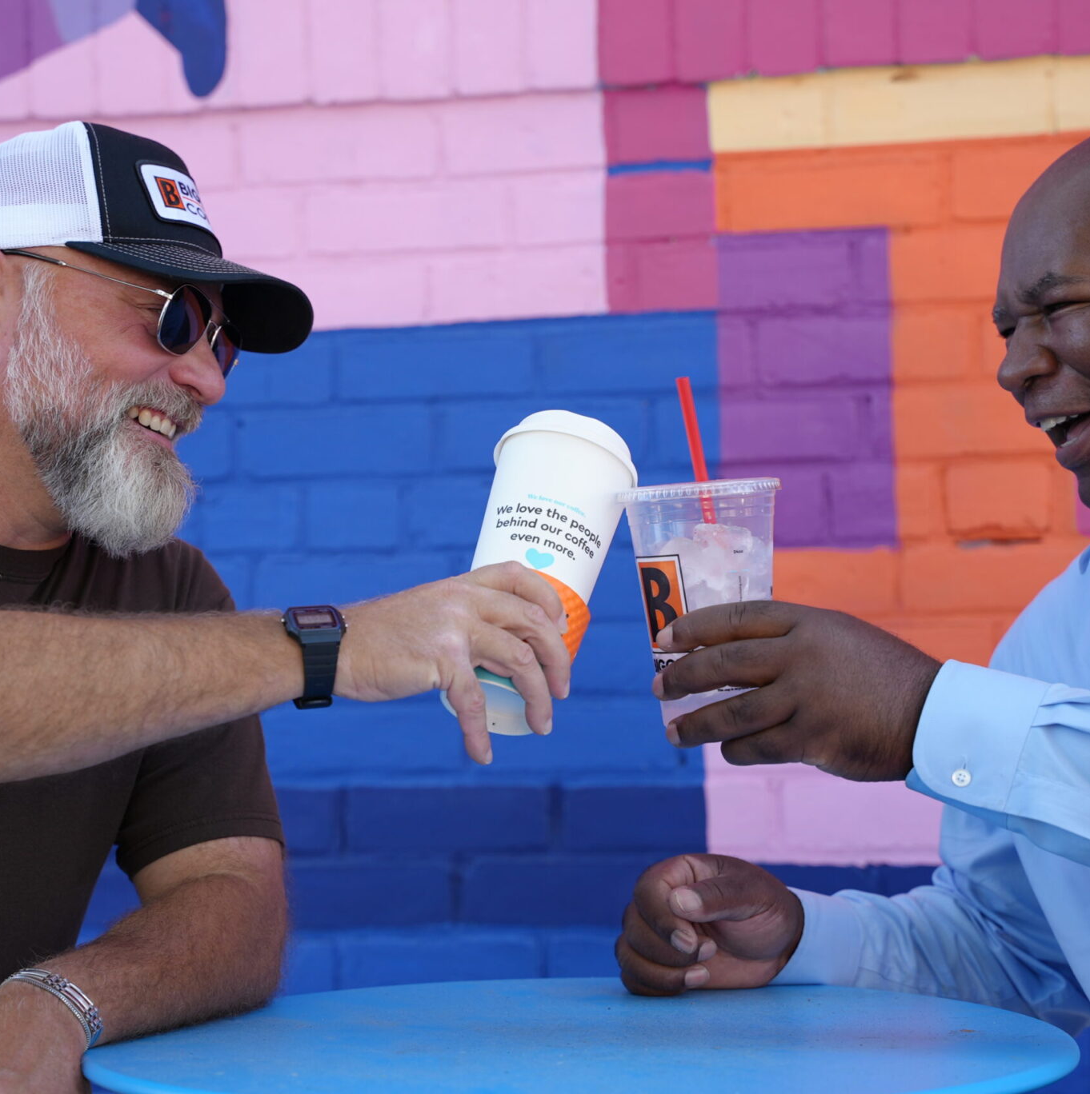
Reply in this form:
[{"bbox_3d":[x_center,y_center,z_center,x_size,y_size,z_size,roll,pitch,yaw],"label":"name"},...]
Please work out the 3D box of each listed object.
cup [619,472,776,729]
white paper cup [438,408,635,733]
[{"bbox_3d":[0.101,0.037,1.680,0.102,0.150,0.102,-5,1,0],"label":"cup"},{"bbox_3d":[-0.007,0.017,1.704,0.095,0.195,0.095,13,-30,8],"label":"white paper cup"}]

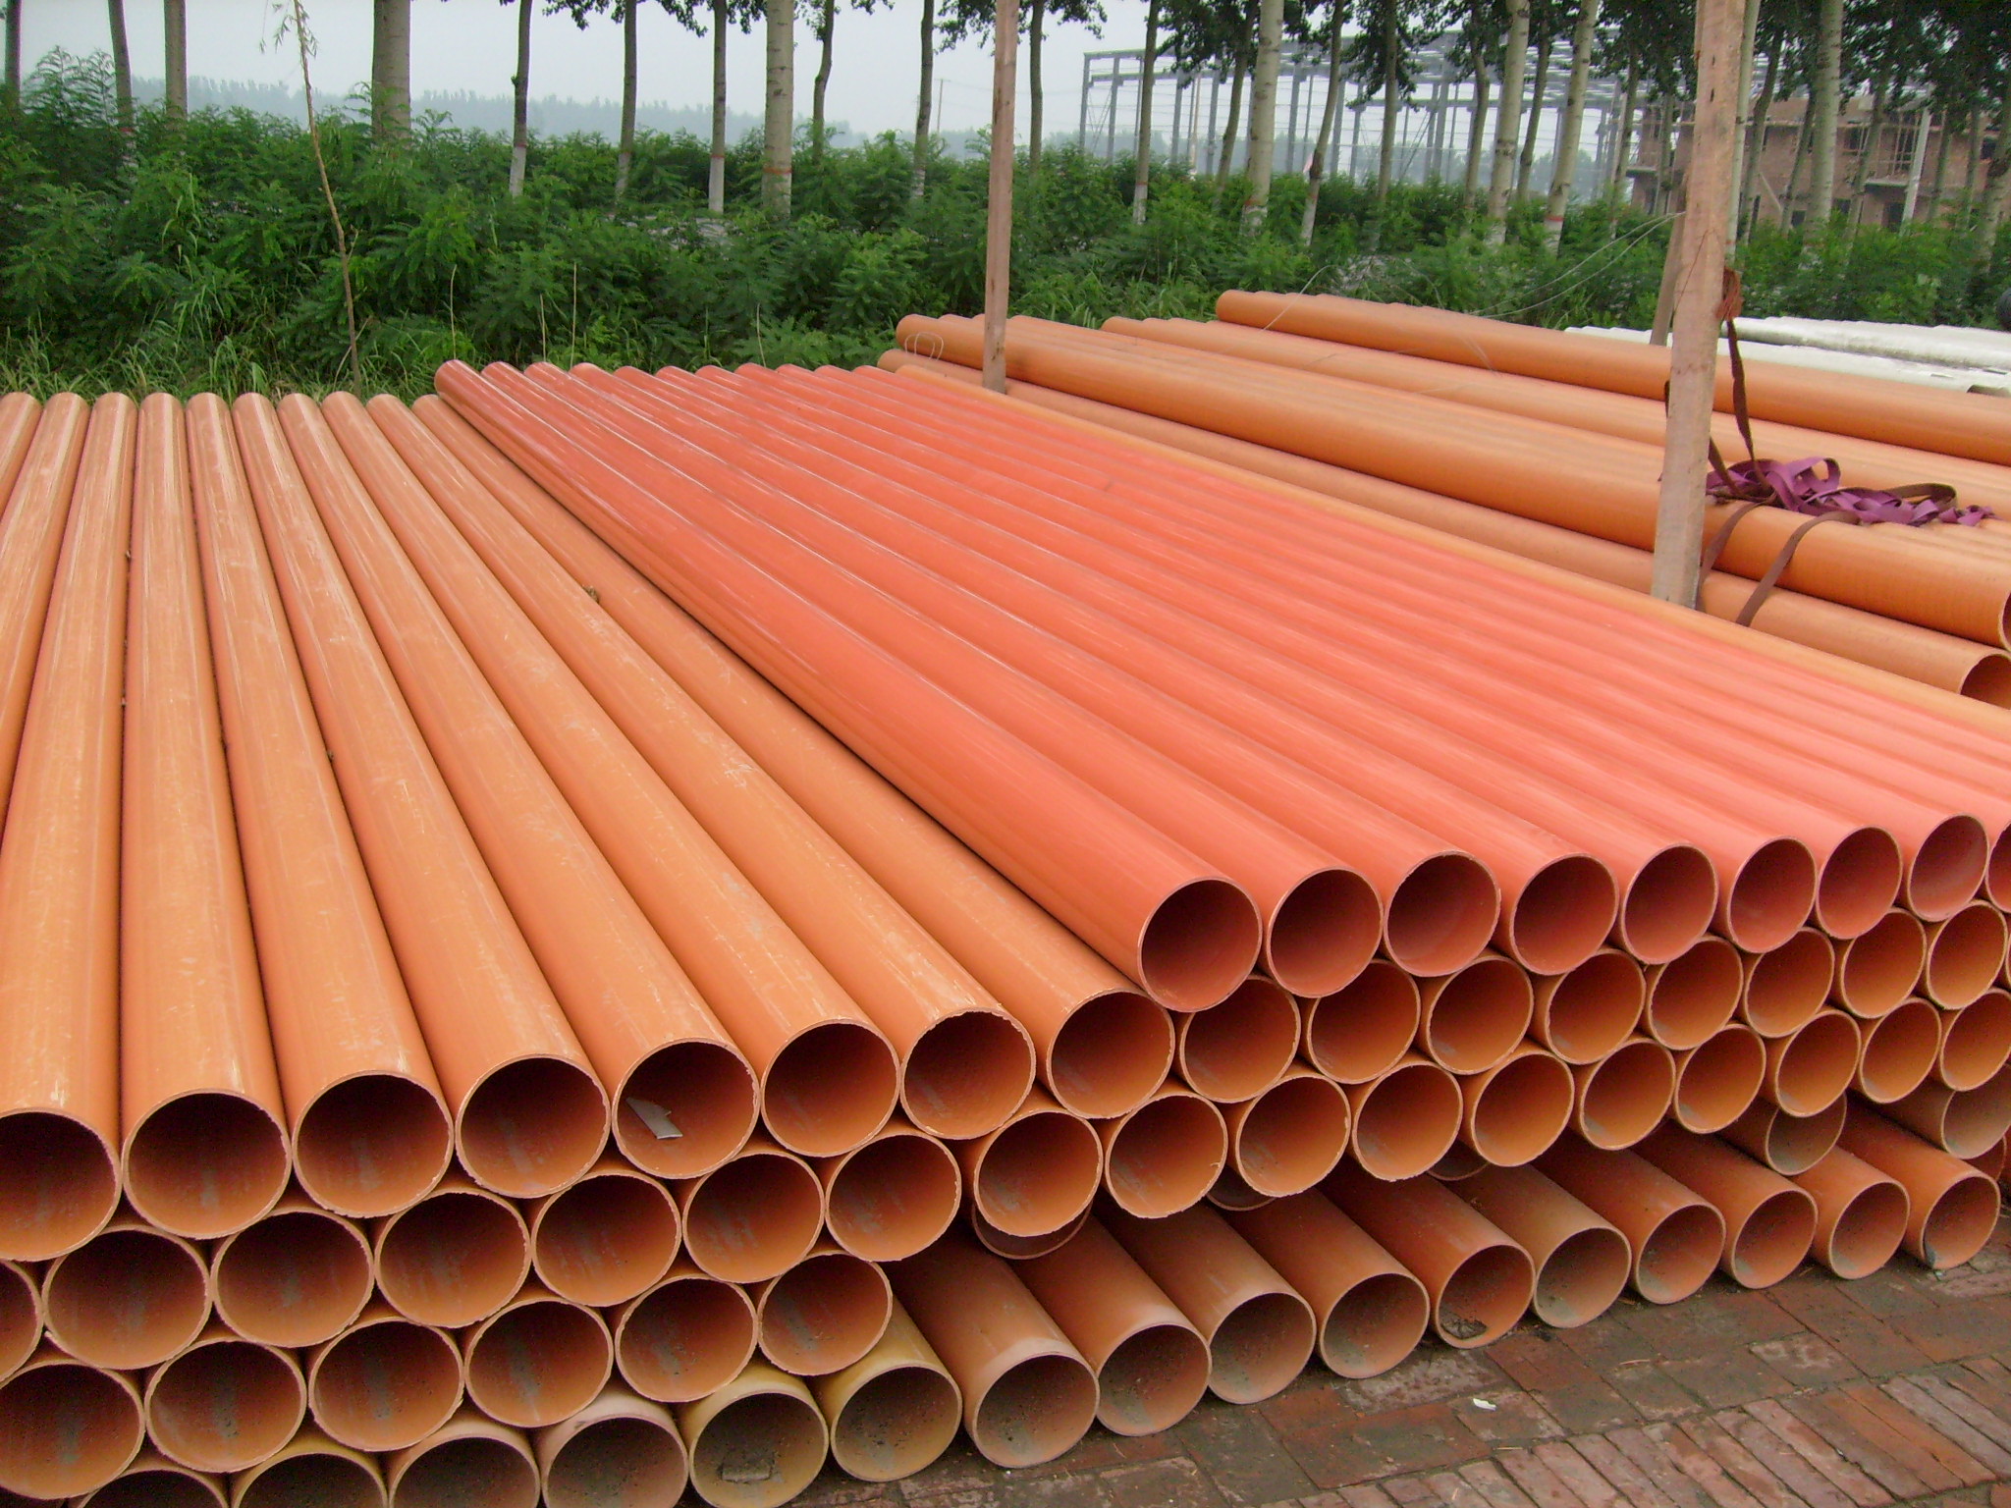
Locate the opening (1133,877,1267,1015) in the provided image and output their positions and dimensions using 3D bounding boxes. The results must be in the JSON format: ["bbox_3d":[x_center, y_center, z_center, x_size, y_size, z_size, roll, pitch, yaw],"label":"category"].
[{"bbox_3d":[0.211,0.214,2.454,0.166,0.166,0.100,-5,17,-23],"label":"opening"}]

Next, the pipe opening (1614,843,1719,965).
[{"bbox_3d":[0.851,0.184,2.708,0.166,0.166,0.100,-5,17,-23],"label":"pipe opening"}]

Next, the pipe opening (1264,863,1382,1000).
[{"bbox_3d":[0.370,0.206,2.526,0.166,0.166,0.100,-5,17,-23],"label":"pipe opening"}]

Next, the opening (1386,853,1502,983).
[{"bbox_3d":[0.524,0.187,2.575,0.166,0.166,0.100,-5,17,-23],"label":"opening"}]

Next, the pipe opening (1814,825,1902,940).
[{"bbox_3d":[1.162,0.166,2.858,0.166,0.166,0.100,-5,17,-23],"label":"pipe opening"}]

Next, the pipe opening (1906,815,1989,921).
[{"bbox_3d":[1.336,0.151,2.966,0.166,0.166,0.100,-5,17,-23],"label":"pipe opening"}]

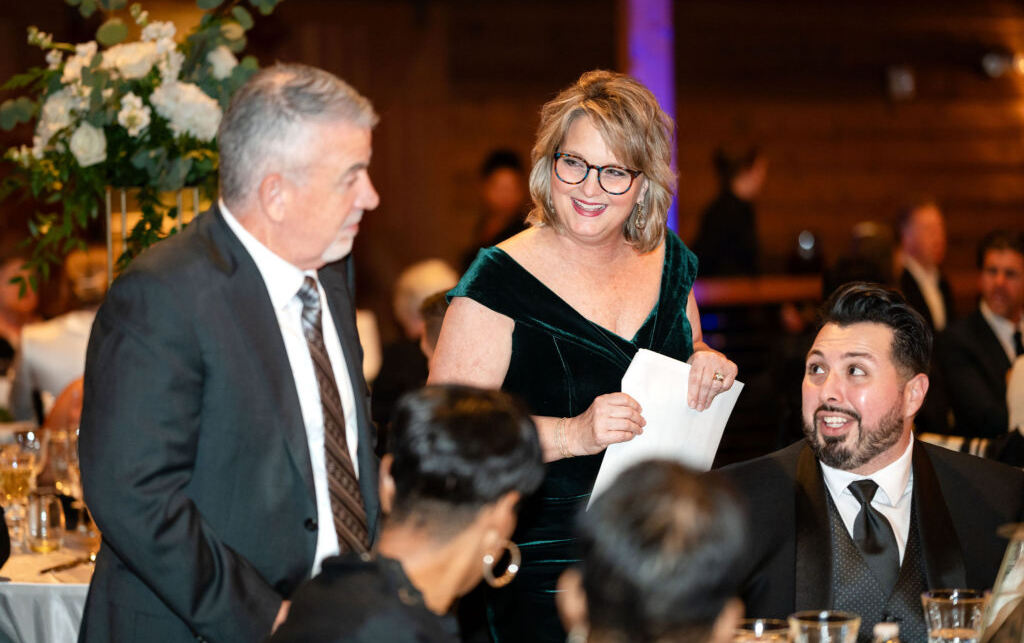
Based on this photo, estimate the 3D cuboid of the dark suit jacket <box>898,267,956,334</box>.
[{"bbox_3d":[1.410,0.090,8.500,0.320,0.600,0.460,2,3,42],"label":"dark suit jacket"}]

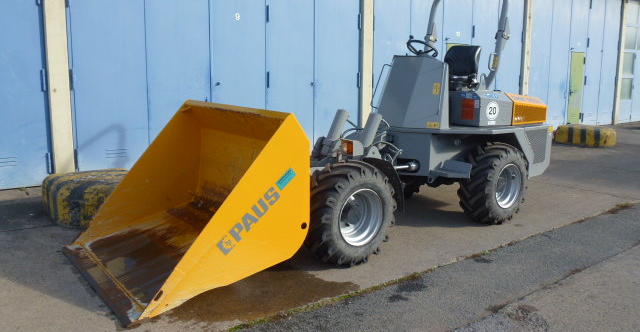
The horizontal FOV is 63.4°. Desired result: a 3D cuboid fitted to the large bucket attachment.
[{"bbox_3d":[-1.207,0.163,4.341,1.460,1.310,1.950,-7,12,-37],"label":"large bucket attachment"}]

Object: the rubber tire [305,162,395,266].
[{"bbox_3d":[0.236,0.395,4.362,0.860,0.860,0.380,-7,12,-37],"label":"rubber tire"}]

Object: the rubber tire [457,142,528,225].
[{"bbox_3d":[1.894,0.190,5.614,0.860,0.860,0.380,-7,12,-37],"label":"rubber tire"}]

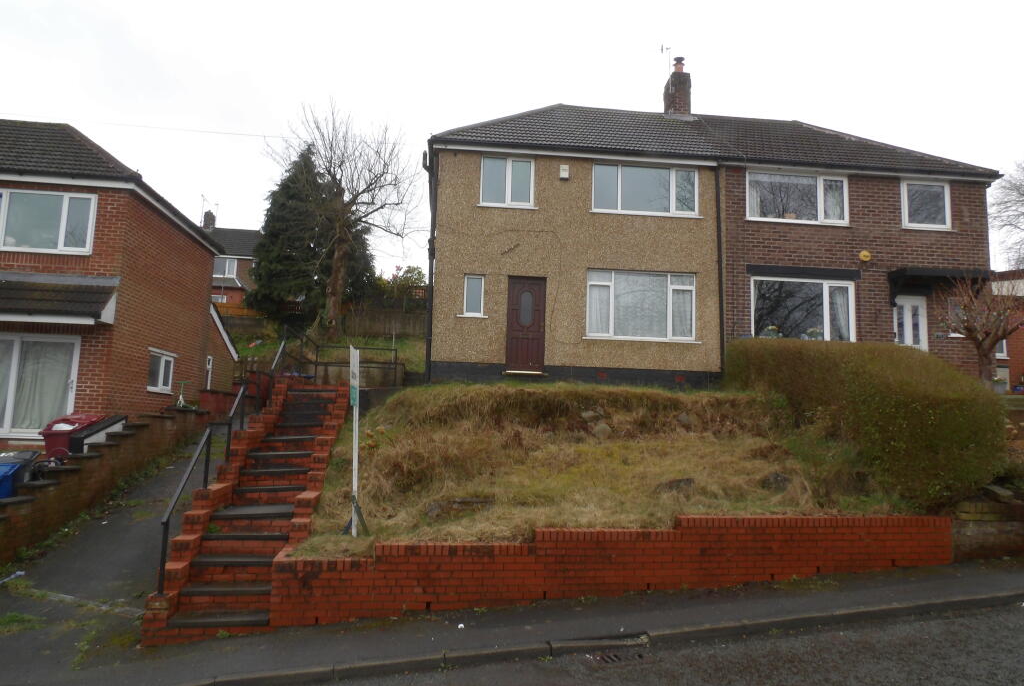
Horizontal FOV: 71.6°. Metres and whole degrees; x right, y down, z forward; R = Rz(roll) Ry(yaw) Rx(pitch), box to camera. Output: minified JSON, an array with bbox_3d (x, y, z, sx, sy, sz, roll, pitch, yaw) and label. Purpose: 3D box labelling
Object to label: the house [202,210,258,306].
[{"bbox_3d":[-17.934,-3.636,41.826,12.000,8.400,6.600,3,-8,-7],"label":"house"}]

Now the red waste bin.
[{"bbox_3d":[-7.048,1.676,11.351,0.580,1.070,0.730,1,-8,4],"label":"red waste bin"}]

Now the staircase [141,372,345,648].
[{"bbox_3d":[-3.244,1.809,10.120,1.400,3.000,6.200,3,-8,-8],"label":"staircase"}]

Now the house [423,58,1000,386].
[{"bbox_3d":[4.150,-2.983,17.873,12.350,8.900,6.600,2,-8,-5],"label":"house"}]

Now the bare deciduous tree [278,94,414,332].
[{"bbox_3d":[-4.778,-3.581,20.502,4.000,6.690,4.000,2,-8,-5],"label":"bare deciduous tree"}]

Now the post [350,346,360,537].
[{"bbox_3d":[-1.715,1.110,7.745,0.100,2.070,0.550,3,-8,-6],"label":"post"}]

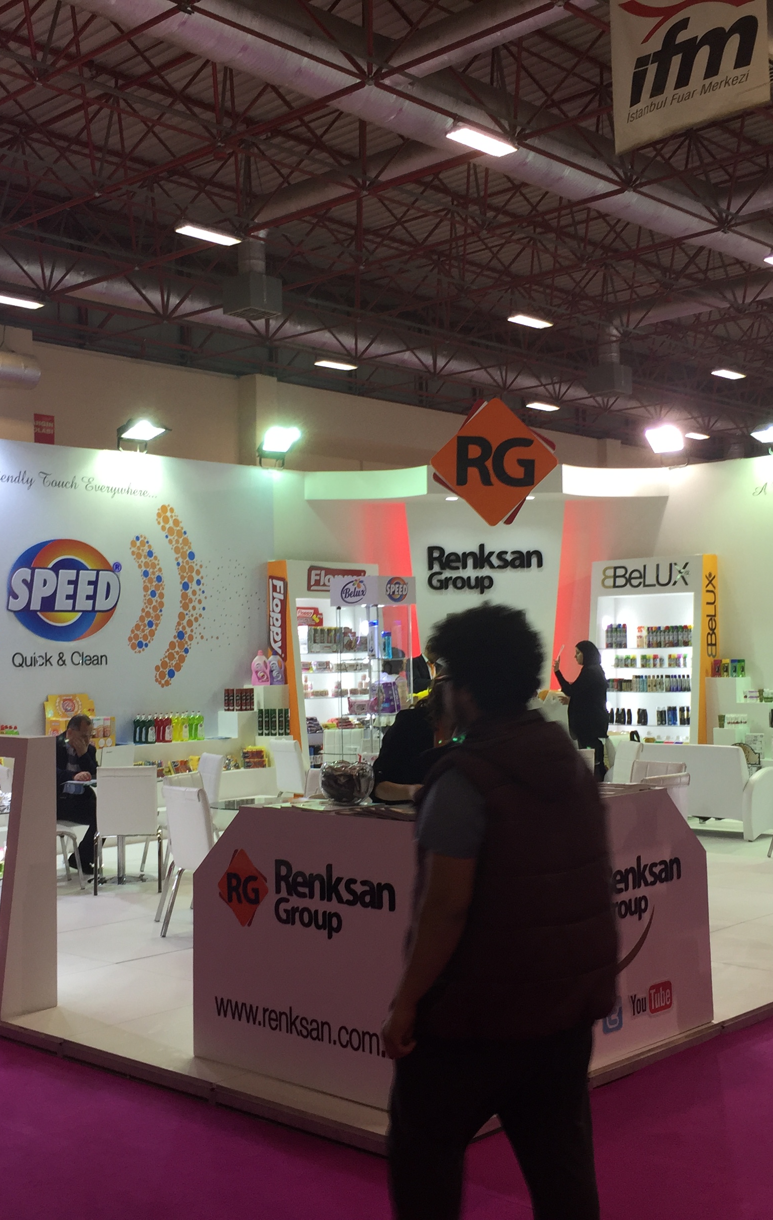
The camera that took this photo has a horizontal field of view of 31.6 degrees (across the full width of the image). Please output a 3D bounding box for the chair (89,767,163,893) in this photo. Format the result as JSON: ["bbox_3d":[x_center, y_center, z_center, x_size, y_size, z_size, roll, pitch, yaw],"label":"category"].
[{"bbox_3d":[-1.898,1.607,10.094,0.465,0.906,0.554,-1,-3,-7],"label":"chair"}]

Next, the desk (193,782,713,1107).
[{"bbox_3d":[0.307,1.292,5.787,1.395,1.050,1.759,-3,-3,42],"label":"desk"}]

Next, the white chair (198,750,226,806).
[{"bbox_3d":[-1.562,1.586,10.526,0.570,0.920,0.440,0,-2,-25],"label":"white chair"}]

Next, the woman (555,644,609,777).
[{"bbox_3d":[1.837,1.183,12.791,0.520,1.740,0.460,-1,-2,-3],"label":"woman"}]

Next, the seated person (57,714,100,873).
[{"bbox_3d":[-2.544,1.459,10.544,0.713,1.267,0.495,-2,-3,22],"label":"seated person"}]

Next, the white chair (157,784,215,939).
[{"bbox_3d":[-0.984,1.499,8.174,0.564,0.901,0.455,1,-3,-40],"label":"white chair"}]

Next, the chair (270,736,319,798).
[{"bbox_3d":[-0.733,1.712,12.920,0.564,0.901,0.455,1,-3,-40],"label":"chair"}]

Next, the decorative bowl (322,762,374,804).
[{"bbox_3d":[-0.156,0.686,5.410,0.215,0.170,0.215,-1,-2,0],"label":"decorative bowl"}]

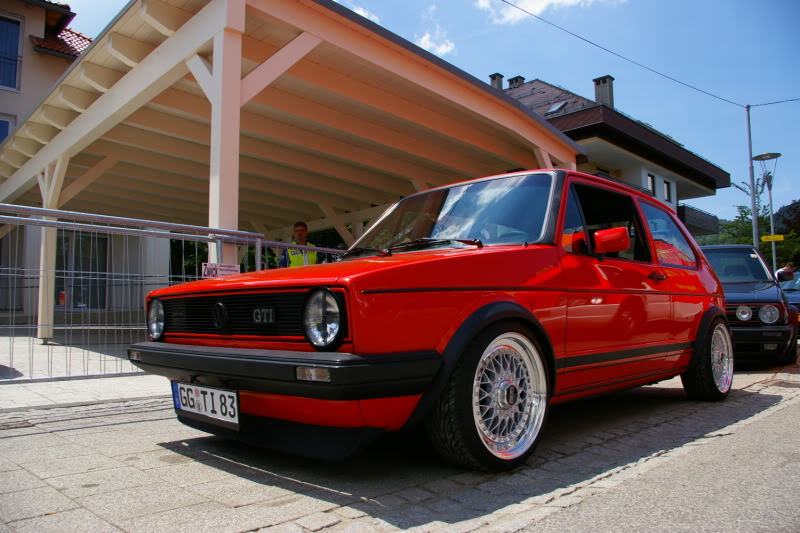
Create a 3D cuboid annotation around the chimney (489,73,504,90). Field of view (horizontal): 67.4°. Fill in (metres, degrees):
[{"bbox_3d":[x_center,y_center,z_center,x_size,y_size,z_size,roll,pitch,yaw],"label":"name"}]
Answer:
[{"bbox_3d":[6.041,-11.325,37.243,0.650,1.400,0.700,-5,-7,44],"label":"chimney"}]

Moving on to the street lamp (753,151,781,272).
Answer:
[{"bbox_3d":[9.073,-0.539,14.614,0.690,4.510,0.690,0,-5,0],"label":"street lamp"}]

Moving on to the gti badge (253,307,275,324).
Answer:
[{"bbox_3d":[-0.459,0.165,2.028,0.125,0.053,0.014,-5,-7,44],"label":"gti badge"}]

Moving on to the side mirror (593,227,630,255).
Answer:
[{"bbox_3d":[0.943,-0.112,2.665,0.165,0.105,0.085,-4,-6,38],"label":"side mirror"}]

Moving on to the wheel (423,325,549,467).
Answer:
[{"bbox_3d":[0.337,0.460,2.203,0.200,0.560,0.560,-5,-7,44],"label":"wheel"}]

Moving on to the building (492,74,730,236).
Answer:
[{"bbox_3d":[7.718,-3.674,35.920,17.500,14.400,16.500,-5,-7,44],"label":"building"}]

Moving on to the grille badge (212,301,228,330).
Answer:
[{"bbox_3d":[-0.665,0.183,2.224,0.095,0.095,0.018,-5,-7,44],"label":"grille badge"}]

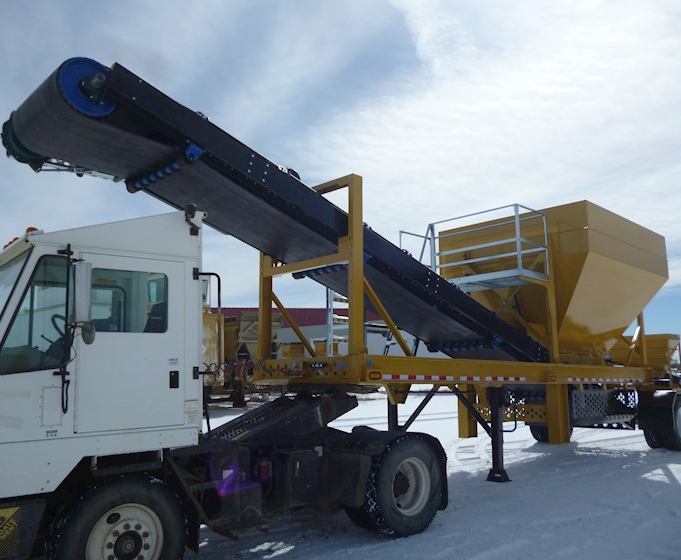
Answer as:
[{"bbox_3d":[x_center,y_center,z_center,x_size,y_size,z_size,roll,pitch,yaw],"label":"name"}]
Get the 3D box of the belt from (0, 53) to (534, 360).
[{"bbox_3d":[0.264,-0.073,8.204,8.693,0.570,1.360,29,-26,-38],"label":"belt"}]

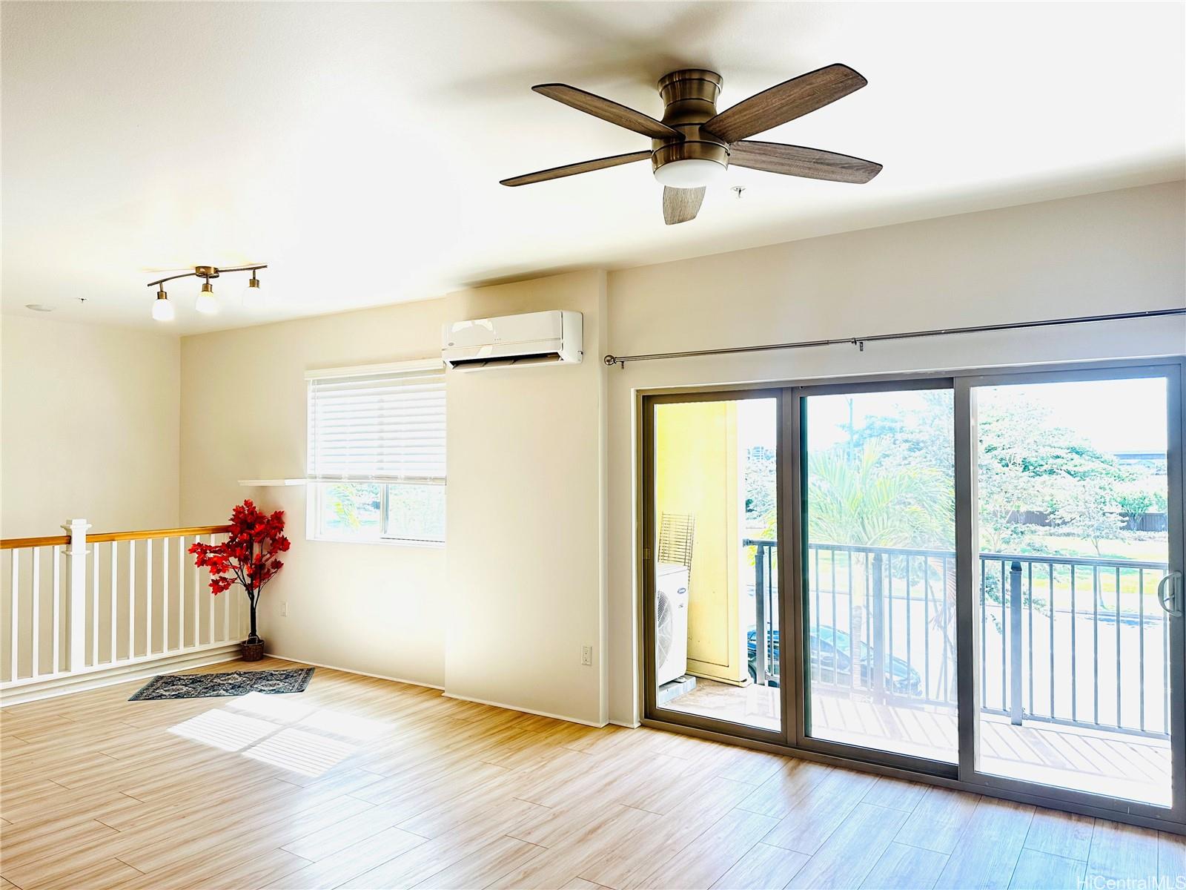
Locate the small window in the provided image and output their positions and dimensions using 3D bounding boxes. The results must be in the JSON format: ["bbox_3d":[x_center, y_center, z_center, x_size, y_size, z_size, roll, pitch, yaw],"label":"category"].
[{"bbox_3d":[-1.637,0.079,6.184,1.540,1.350,0.130,-1,-1,33],"label":"small window"}]

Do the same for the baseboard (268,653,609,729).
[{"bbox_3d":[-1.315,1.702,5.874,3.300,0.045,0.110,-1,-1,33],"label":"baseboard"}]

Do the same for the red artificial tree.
[{"bbox_3d":[-2.834,1.048,6.564,0.700,1.220,0.640,-1,-1,33],"label":"red artificial tree"}]

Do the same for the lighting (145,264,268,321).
[{"bbox_3d":[-2.365,-0.924,5.017,1.040,0.290,0.190,-1,-1,33],"label":"lighting"}]

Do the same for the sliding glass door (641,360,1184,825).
[{"bbox_3d":[1.446,0.665,4.314,2.735,2.045,0.130,-1,-1,33],"label":"sliding glass door"}]

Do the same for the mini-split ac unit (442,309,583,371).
[{"bbox_3d":[-0.526,-0.647,5.205,0.965,0.310,0.230,-1,-1,33],"label":"mini-split ac unit"}]

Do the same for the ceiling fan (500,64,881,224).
[{"bbox_3d":[0.298,-0.963,2.546,1.290,0.315,1.290,-1,-1,33],"label":"ceiling fan"}]

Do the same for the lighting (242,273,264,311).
[{"bbox_3d":[-1.985,-0.890,4.800,0.125,0.200,0.125,-1,-1,33],"label":"lighting"}]

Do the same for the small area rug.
[{"bbox_3d":[-2.639,1.722,5.952,1.130,0.012,0.670,0,-1,-10],"label":"small area rug"}]

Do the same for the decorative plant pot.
[{"bbox_3d":[-2.767,1.658,6.689,0.195,0.170,0.195,0,-1,0],"label":"decorative plant pot"}]

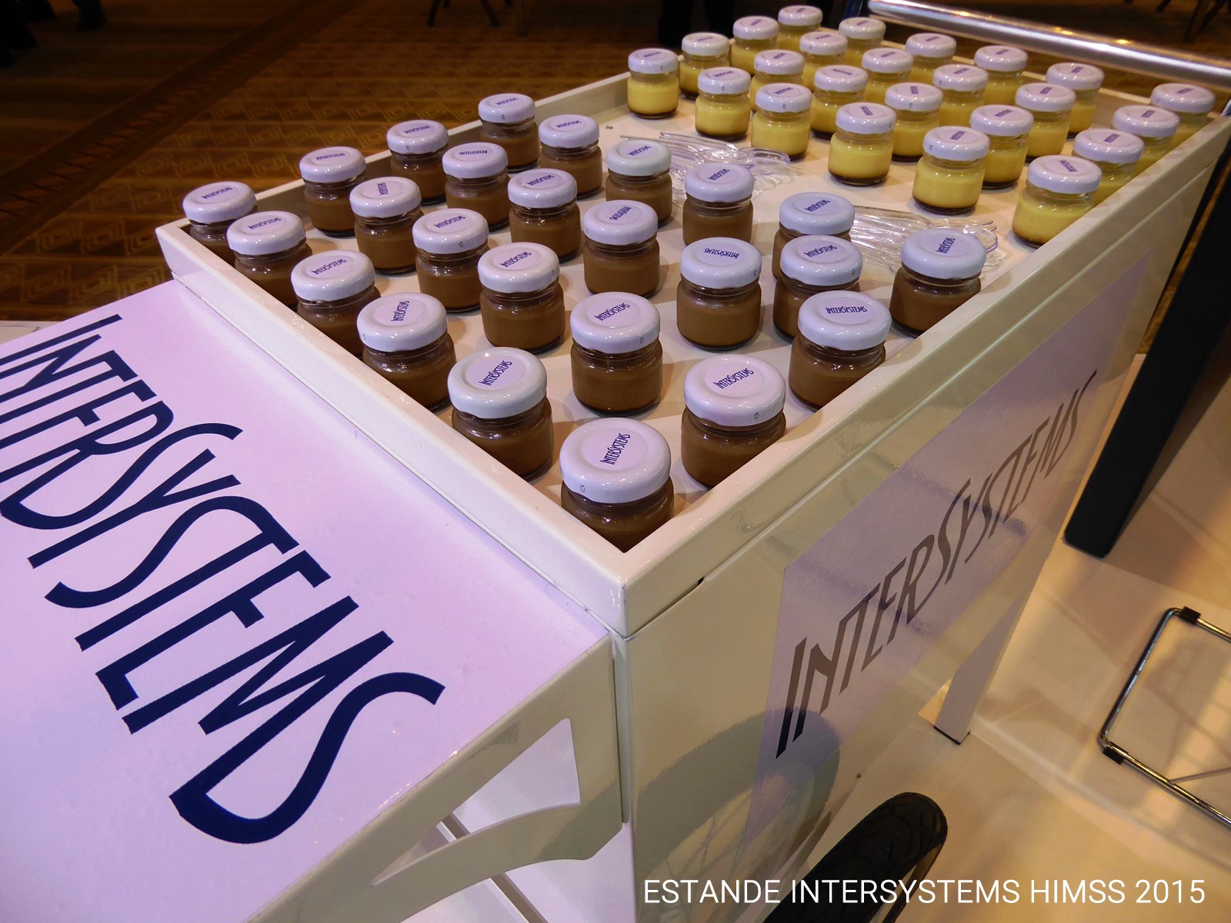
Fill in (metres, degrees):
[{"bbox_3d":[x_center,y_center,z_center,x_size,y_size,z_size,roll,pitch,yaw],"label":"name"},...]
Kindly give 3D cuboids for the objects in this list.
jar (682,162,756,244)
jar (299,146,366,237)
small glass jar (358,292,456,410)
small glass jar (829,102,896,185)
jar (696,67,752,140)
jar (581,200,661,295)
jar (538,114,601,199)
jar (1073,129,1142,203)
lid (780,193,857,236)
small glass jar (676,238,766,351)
[{"bbox_3d":[0.071,-0.174,0.619,0.048,0.052,0.048,-1,39,1],"label":"jar"},{"bbox_3d":[-0.205,-0.200,0.658,0.048,0.054,0.048,-1,38,0],"label":"jar"},{"bbox_3d":[-0.111,-0.058,0.474,0.047,0.052,0.047,-1,39,1],"label":"small glass jar"},{"bbox_3d":[0.197,-0.253,0.708,0.047,0.052,0.047,-1,39,1],"label":"small glass jar"},{"bbox_3d":[0.097,-0.322,0.801,0.048,0.052,0.048,-1,39,1],"label":"jar"},{"bbox_3d":[0.004,-0.135,0.571,0.048,0.054,0.048,-1,38,1],"label":"jar"},{"bbox_3d":[-0.035,-0.242,0.708,0.048,0.054,0.048,-1,38,1],"label":"jar"},{"bbox_3d":[0.363,-0.216,0.665,0.048,0.054,0.048,-1,38,1],"label":"jar"},{"bbox_3d":[0.127,-0.157,0.557,0.046,0.011,0.046,-1,39,1],"label":"lid"},{"bbox_3d":[0.060,-0.097,0.512,0.047,0.051,0.047,4,39,6],"label":"small glass jar"}]

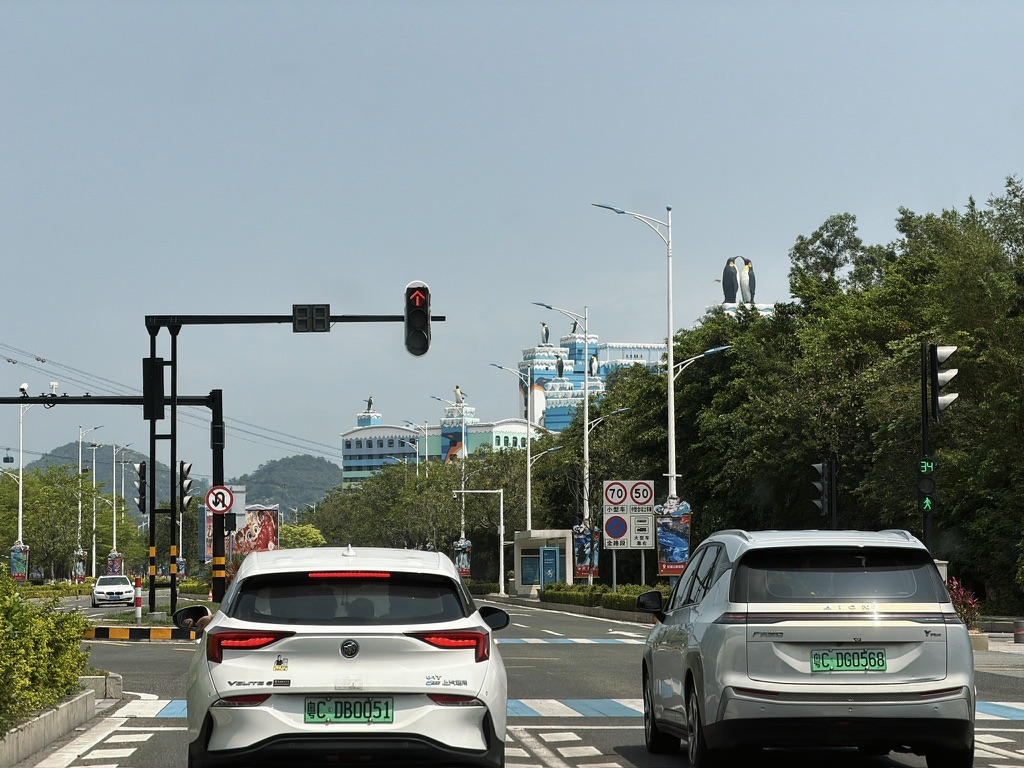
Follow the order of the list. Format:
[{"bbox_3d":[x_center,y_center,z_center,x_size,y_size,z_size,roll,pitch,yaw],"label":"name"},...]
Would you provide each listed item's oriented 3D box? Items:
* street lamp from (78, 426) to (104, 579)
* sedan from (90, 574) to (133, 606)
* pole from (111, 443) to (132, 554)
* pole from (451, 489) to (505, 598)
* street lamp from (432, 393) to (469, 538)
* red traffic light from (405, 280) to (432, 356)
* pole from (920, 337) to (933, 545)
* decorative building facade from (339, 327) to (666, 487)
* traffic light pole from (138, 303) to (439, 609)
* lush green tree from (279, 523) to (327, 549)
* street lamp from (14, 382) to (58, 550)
[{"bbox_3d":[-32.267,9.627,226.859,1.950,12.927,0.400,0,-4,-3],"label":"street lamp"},{"bbox_3d":[-18.874,9.796,139.658,1.870,1.490,4.980,1,-4,-10],"label":"sedan"},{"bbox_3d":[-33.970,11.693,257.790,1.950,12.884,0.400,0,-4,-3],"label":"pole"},{"bbox_3d":[-1.936,9.220,170.764,3.000,6.341,0.300,0,-4,-3],"label":"pole"},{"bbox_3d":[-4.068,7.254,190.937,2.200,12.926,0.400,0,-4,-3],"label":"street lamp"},{"bbox_3d":[-2.070,-1.438,64.936,0.560,1.640,0.450,0,-4,0],"label":"red traffic light"},{"bbox_3d":[7.777,2.020,55.488,0.300,5.606,0.300,0,-4,0],"label":"pole"},{"bbox_3d":[-2.356,19.738,820.484,95.000,71.440,50.000,0,-4,-6],"label":"decorative building facade"},{"bbox_3d":[-4.757,1.810,65.022,6.640,6.683,0.600,0,-4,0],"label":"traffic light pole"},{"bbox_3d":[-14.691,12.102,204.647,4.200,5.060,4.000,0,-4,0],"label":"lush green tree"},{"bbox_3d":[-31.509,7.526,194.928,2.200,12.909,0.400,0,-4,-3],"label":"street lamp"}]

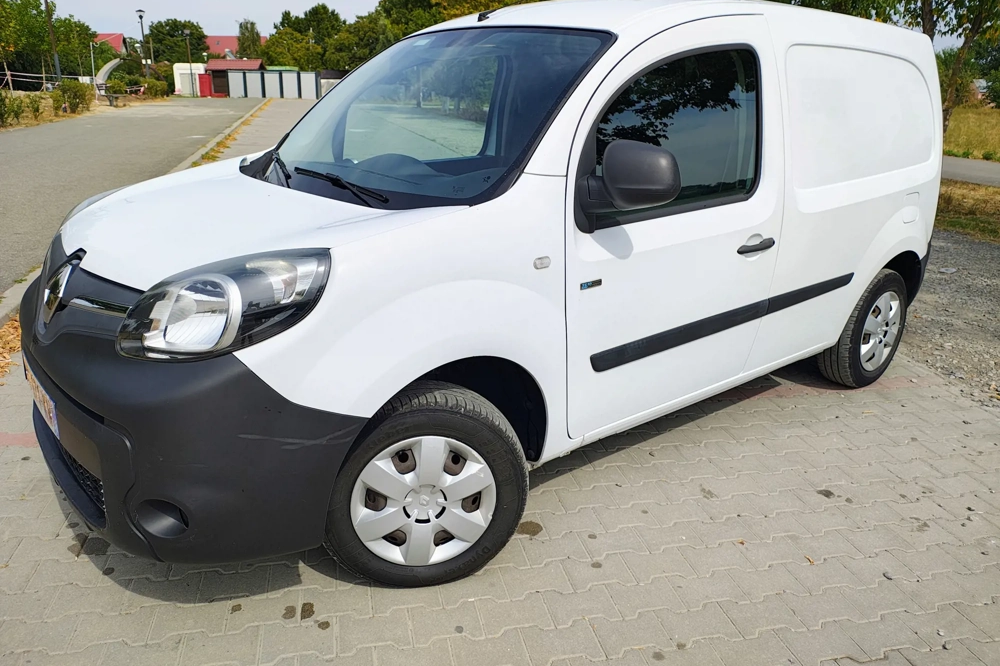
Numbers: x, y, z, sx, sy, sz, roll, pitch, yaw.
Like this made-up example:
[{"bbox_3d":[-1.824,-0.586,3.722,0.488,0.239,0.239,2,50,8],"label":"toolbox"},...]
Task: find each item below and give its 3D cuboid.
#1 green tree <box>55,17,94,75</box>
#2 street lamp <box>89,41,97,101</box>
[{"bbox_3d":[-20.621,-13.398,35.000,2.200,3.700,2.200,1,19,0],"label":"green tree"},{"bbox_3d":[-19.652,-12.602,35.000,0.200,2.830,0.200,1,19,0],"label":"street lamp"}]

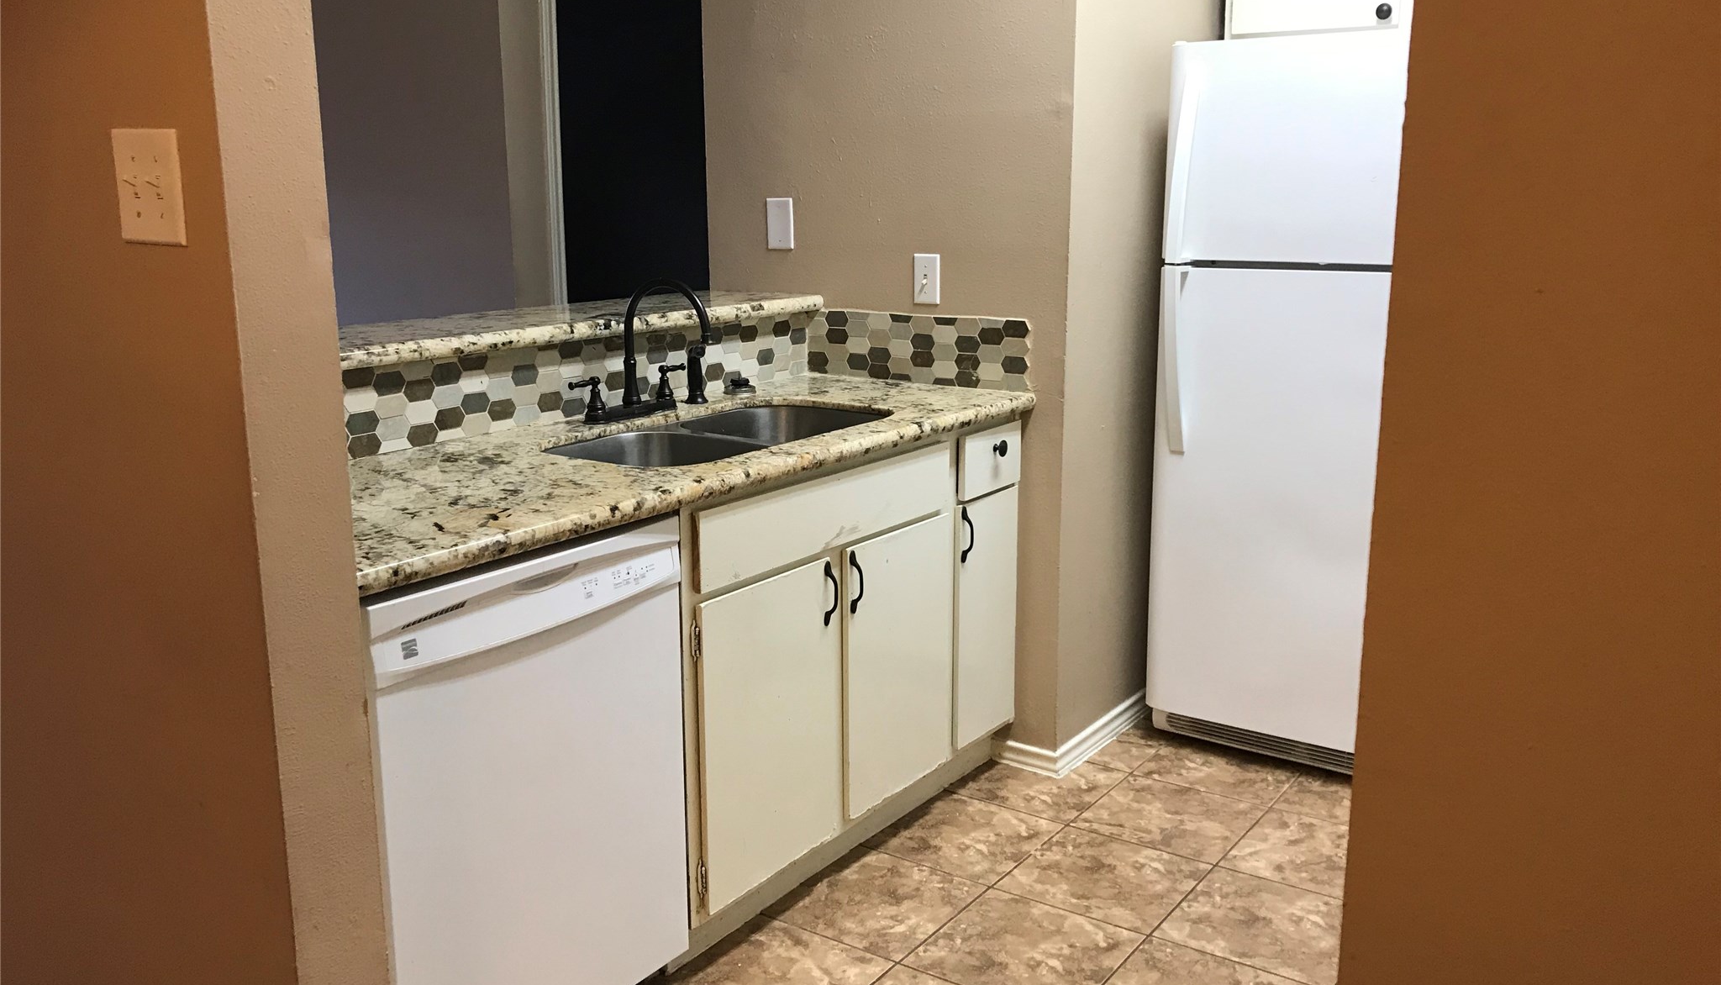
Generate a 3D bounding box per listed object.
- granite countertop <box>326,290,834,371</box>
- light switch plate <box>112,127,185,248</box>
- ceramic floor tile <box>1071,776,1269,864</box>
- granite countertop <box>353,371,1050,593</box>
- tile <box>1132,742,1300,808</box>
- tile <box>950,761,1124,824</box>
[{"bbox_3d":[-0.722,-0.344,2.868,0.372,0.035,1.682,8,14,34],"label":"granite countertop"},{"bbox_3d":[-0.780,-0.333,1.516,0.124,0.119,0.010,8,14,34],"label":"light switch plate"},{"bbox_3d":[0.681,0.720,3.062,0.332,0.010,0.332,8,14,34],"label":"ceramic floor tile"},{"bbox_3d":[-0.390,-0.083,2.594,0.651,0.045,1.837,8,14,34],"label":"granite countertop"},{"bbox_3d":[0.871,0.663,3.332,0.332,0.010,0.332,8,14,34],"label":"tile"},{"bbox_3d":[0.409,0.680,3.258,0.334,0.010,0.334,8,14,34],"label":"tile"}]

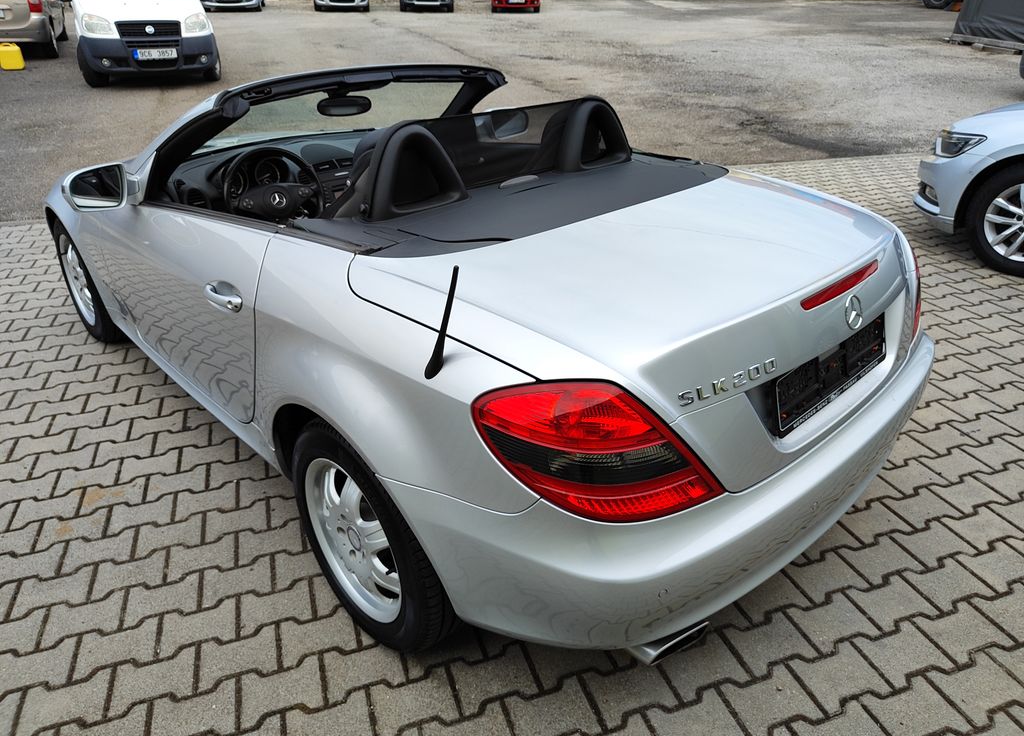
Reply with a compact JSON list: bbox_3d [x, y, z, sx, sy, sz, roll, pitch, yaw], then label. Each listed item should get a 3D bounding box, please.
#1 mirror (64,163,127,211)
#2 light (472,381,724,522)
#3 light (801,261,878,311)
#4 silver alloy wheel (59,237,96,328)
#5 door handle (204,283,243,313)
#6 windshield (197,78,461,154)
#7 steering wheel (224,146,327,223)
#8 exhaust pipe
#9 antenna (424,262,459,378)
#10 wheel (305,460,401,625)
[{"bbox_3d":[-1.491,-0.649,2.427,0.205,0.160,0.120,-23,36,-37],"label":"mirror"},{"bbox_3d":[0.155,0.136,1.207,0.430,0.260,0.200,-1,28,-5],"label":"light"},{"bbox_3d":[0.703,-0.179,1.448,0.360,0.033,0.040,-23,36,-37],"label":"light"},{"bbox_3d":[-2.008,-0.439,3.308,0.170,0.440,0.440,-23,36,-37],"label":"silver alloy wheel"},{"bbox_3d":[-0.750,-0.179,1.765,0.050,0.055,0.220,-23,36,-37],"label":"door handle"},{"bbox_3d":[-0.774,-1.008,2.821,1.340,0.160,0.800,-23,7,-37],"label":"windshield"},{"bbox_3d":[-0.896,-0.643,2.575,0.375,0.375,0.110,-23,13,-37],"label":"steering wheel"},{"bbox_3d":[0.347,0.589,1.516,0.170,0.075,0.130,-23,36,-37],"label":"exhaust pipe"},{"bbox_3d":[-0.118,-0.073,1.209,0.025,0.255,0.045,-23,54,-37],"label":"antenna"},{"bbox_3d":[-0.345,0.408,1.752,0.170,0.440,0.440,-23,36,-37],"label":"wheel"}]

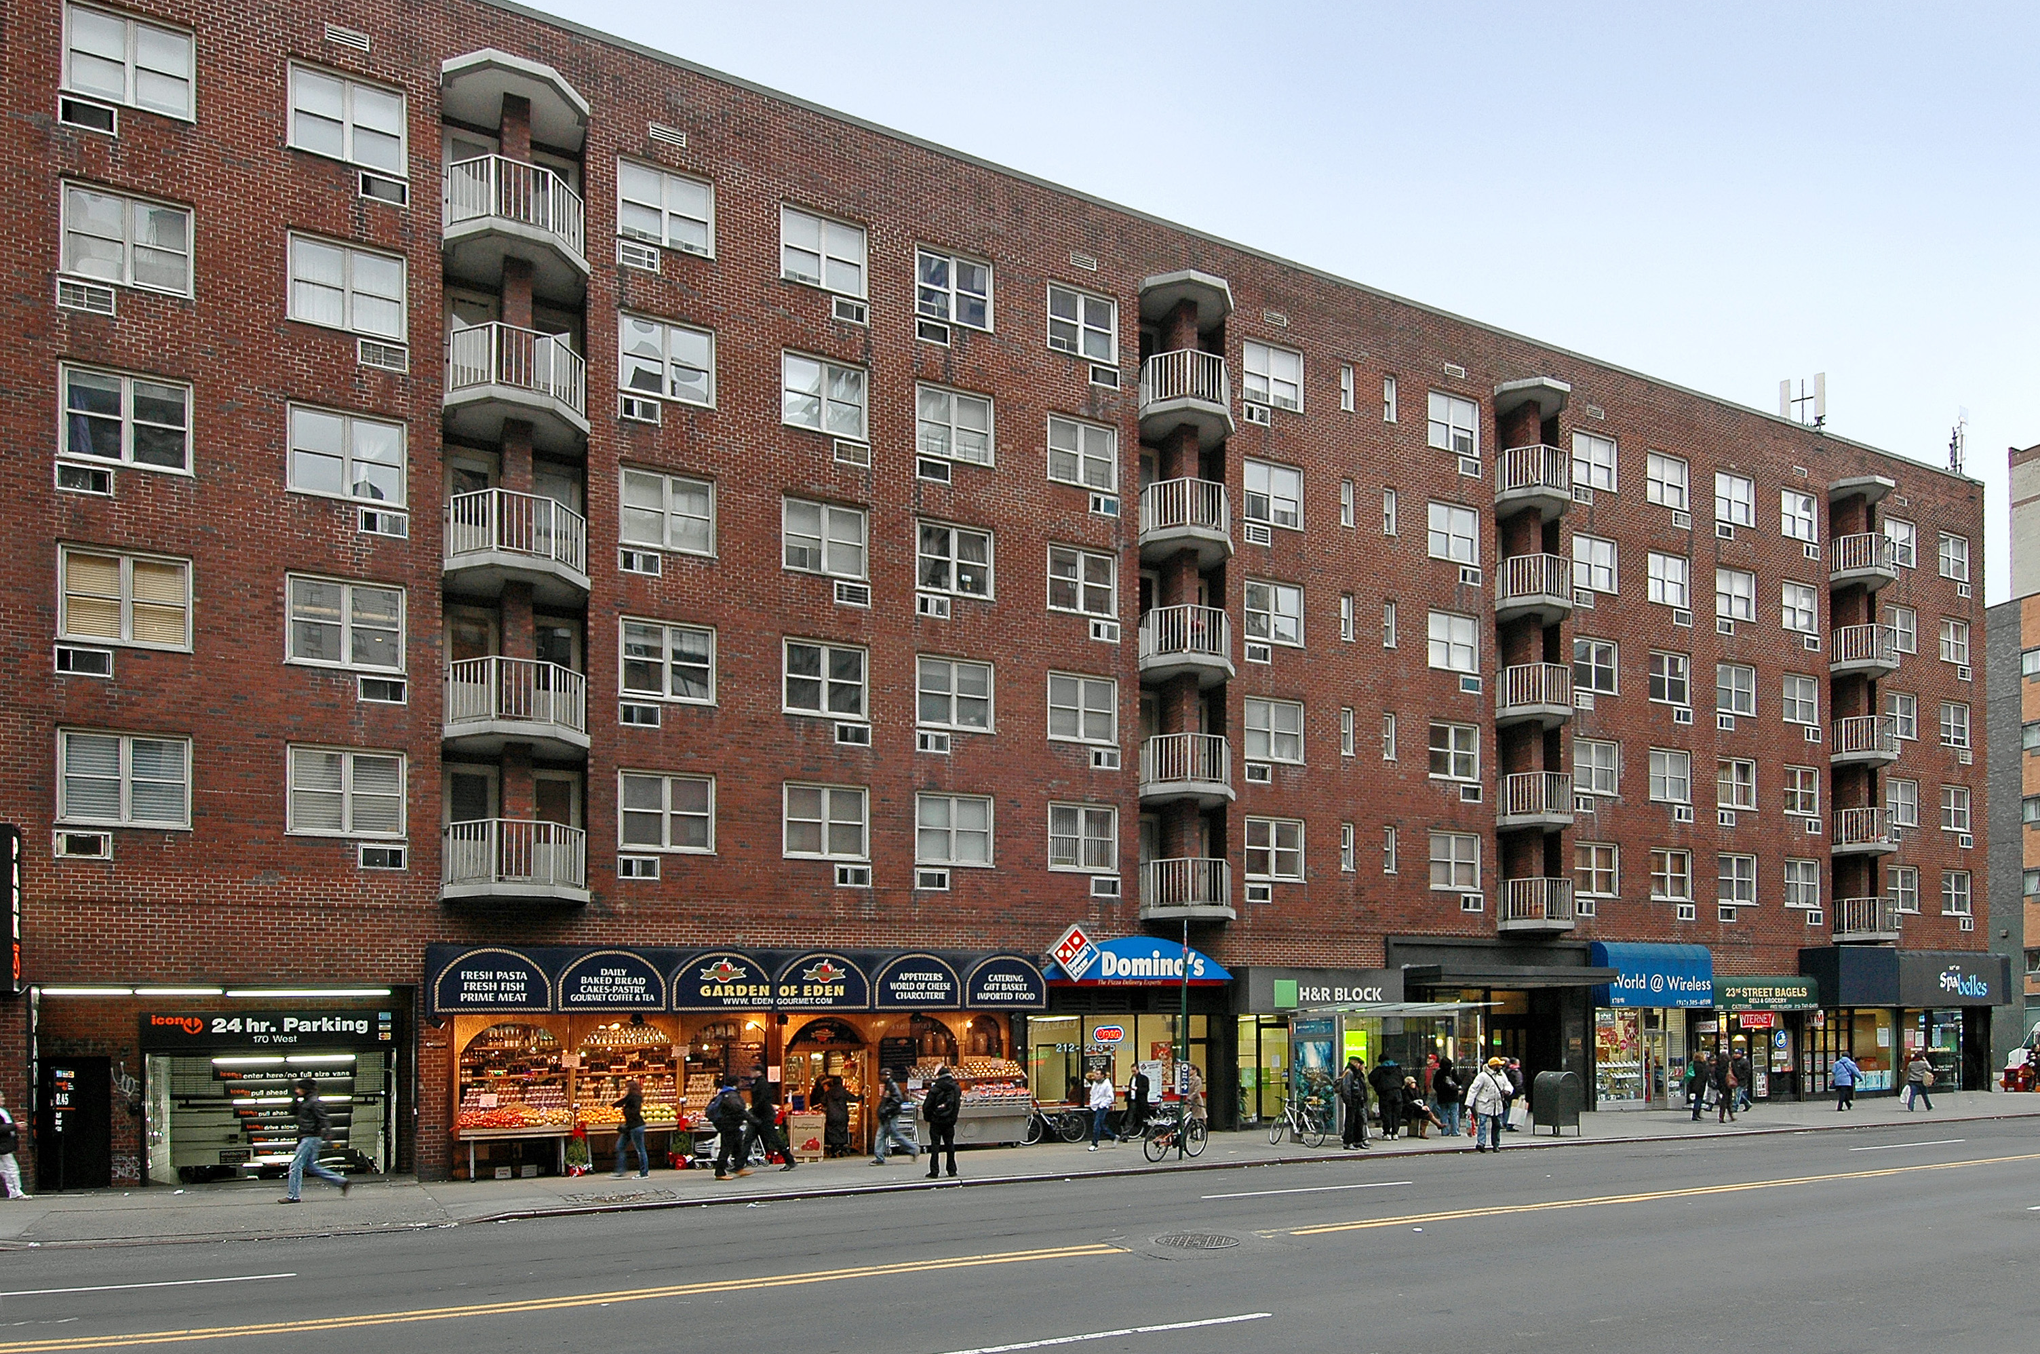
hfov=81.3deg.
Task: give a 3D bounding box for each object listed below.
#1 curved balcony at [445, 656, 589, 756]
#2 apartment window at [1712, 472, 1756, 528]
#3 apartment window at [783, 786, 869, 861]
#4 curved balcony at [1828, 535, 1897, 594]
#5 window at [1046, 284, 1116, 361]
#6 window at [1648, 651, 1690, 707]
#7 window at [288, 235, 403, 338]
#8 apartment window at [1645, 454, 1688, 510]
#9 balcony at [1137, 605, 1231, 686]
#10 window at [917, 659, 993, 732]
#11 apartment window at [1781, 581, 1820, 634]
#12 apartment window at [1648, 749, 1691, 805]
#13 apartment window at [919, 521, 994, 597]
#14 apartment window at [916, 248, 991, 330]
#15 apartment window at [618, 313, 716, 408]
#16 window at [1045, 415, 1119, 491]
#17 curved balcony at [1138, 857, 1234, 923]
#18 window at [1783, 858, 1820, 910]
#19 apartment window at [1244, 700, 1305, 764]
[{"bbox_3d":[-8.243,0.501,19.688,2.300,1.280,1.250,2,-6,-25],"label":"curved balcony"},{"bbox_3d":[20.055,-4.985,33.416,1.660,1.310,0.150,2,-6,-25],"label":"apartment window"},{"bbox_3d":[-3.742,2.804,22.988,1.666,1.420,0.150,1,-3,-25],"label":"apartment window"},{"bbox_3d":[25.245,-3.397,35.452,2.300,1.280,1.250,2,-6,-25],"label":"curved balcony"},{"bbox_3d":[1.302,-7.354,24.820,1.642,1.371,0.150,2,-6,-25],"label":"window"},{"bbox_3d":[17.665,0.050,32.360,1.657,1.398,0.150,3,-7,-25],"label":"window"},{"bbox_3d":[-11.045,-6.390,19.456,1.660,1.410,0.150,4,-6,-25],"label":"window"},{"bbox_3d":[17.554,-5.306,32.238,1.660,1.310,0.150,2,-6,-25],"label":"apartment window"},{"bbox_3d":[3.780,-0.738,25.567,2.200,1.273,1.100,2,-6,-25],"label":"balcony"},{"bbox_3d":[-1.291,0.351,23.789,1.660,1.410,0.150,4,-6,-25],"label":"window"},{"bbox_3d":[22.778,-1.991,34.700,1.660,1.310,0.150,2,-6,-25],"label":"apartment window"},{"bbox_3d":[17.697,2.709,32.341,1.650,1.370,0.150,2,-6,-25],"label":"apartment window"},{"bbox_3d":[-1.268,-2.285,23.353,1.600,1.430,0.150,4,-5,-25],"label":"apartment window"},{"bbox_3d":[-1.314,-7.614,23.331,1.600,1.430,0.150,4,-5,-25],"label":"apartment window"},{"bbox_3d":[-6.269,-5.617,21.217,1.668,1.370,0.150,2,-6,-25],"label":"apartment window"},{"bbox_3d":[1.294,-4.602,24.684,1.637,1.345,0.150,3,-7,-25],"label":"window"},{"bbox_3d":[3.780,4.581,25.567,2.200,1.257,1.100,2,-6,-25],"label":"curved balcony"},{"bbox_3d":[23.076,6.140,35.096,1.660,1.410,0.150,4,-6,-25],"label":"window"},{"bbox_3d":[5.709,1.224,26.656,1.660,1.310,0.150,2,-6,-25],"label":"apartment window"}]

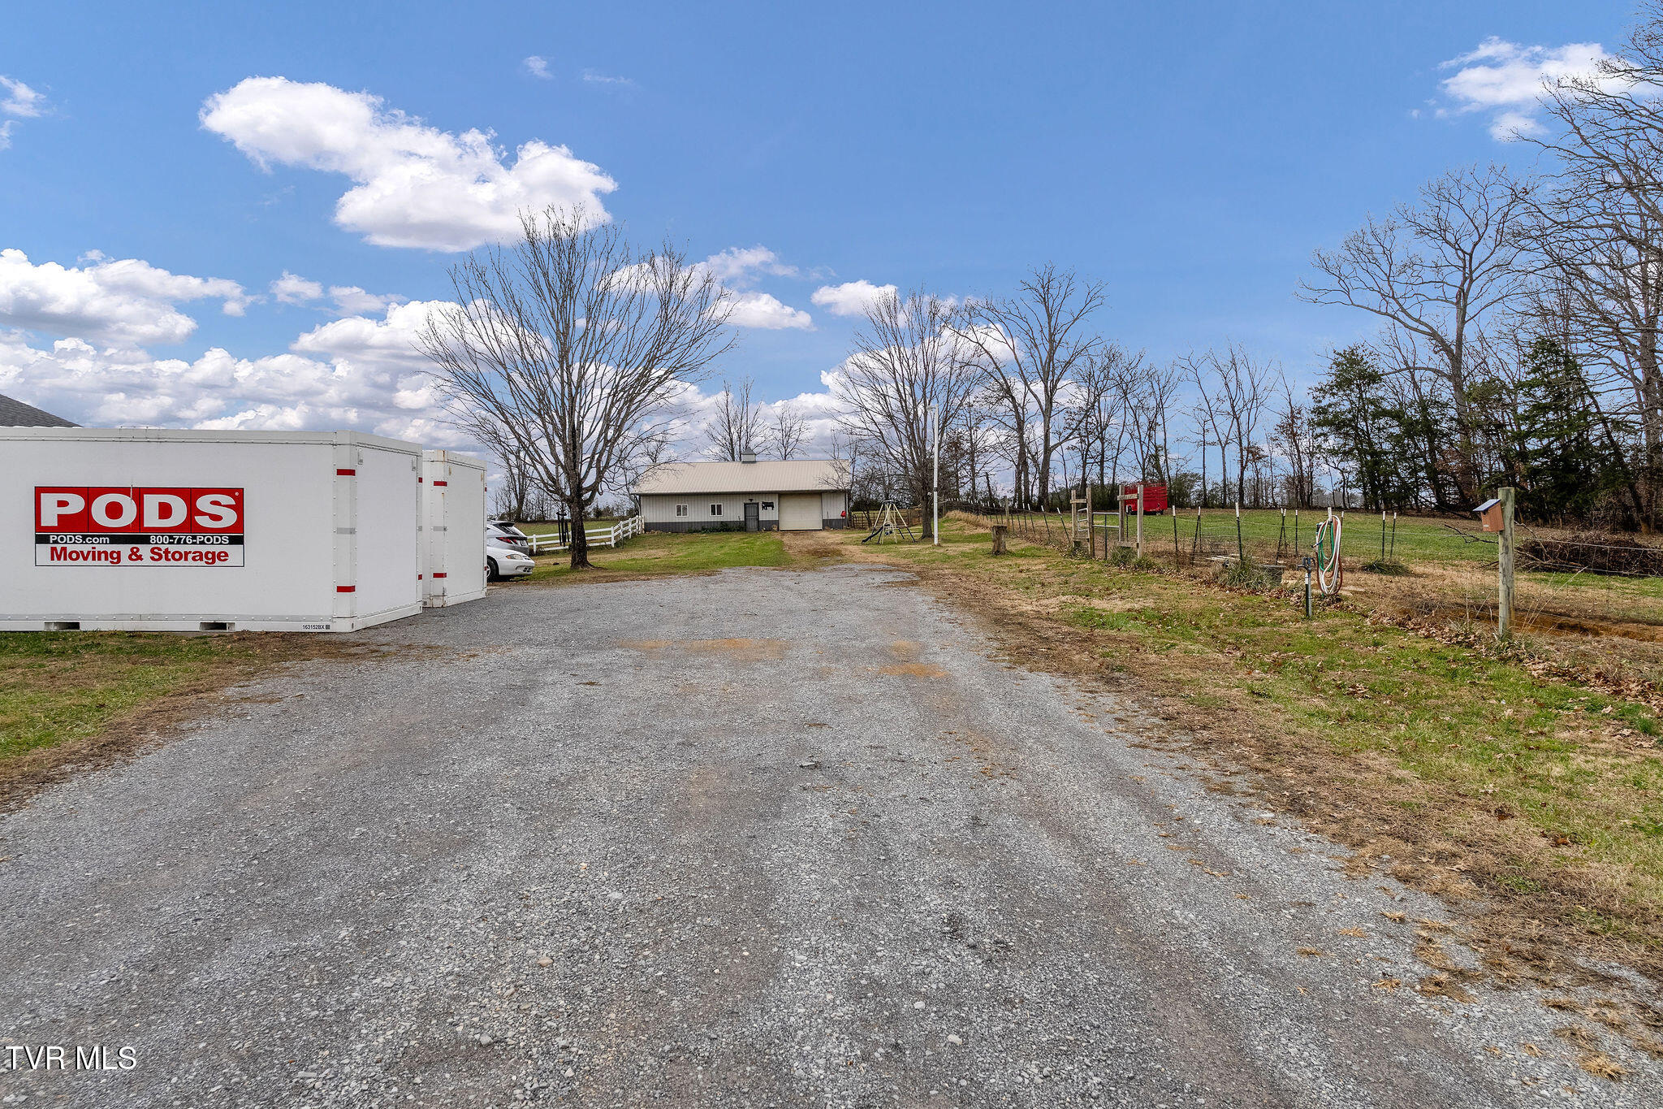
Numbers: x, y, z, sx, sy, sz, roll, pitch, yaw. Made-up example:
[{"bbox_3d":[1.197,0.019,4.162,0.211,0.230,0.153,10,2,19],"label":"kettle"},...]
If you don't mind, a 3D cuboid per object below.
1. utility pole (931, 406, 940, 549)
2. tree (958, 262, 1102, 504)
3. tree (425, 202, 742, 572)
[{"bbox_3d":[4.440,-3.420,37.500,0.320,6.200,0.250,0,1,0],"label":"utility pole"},{"bbox_3d":[17.600,-14.900,77.000,12.800,21.600,12.000,0,1,0],"label":"tree"},{"bbox_3d":[-6.950,-4.600,24.000,8.500,9.950,8.300,0,1,0],"label":"tree"}]

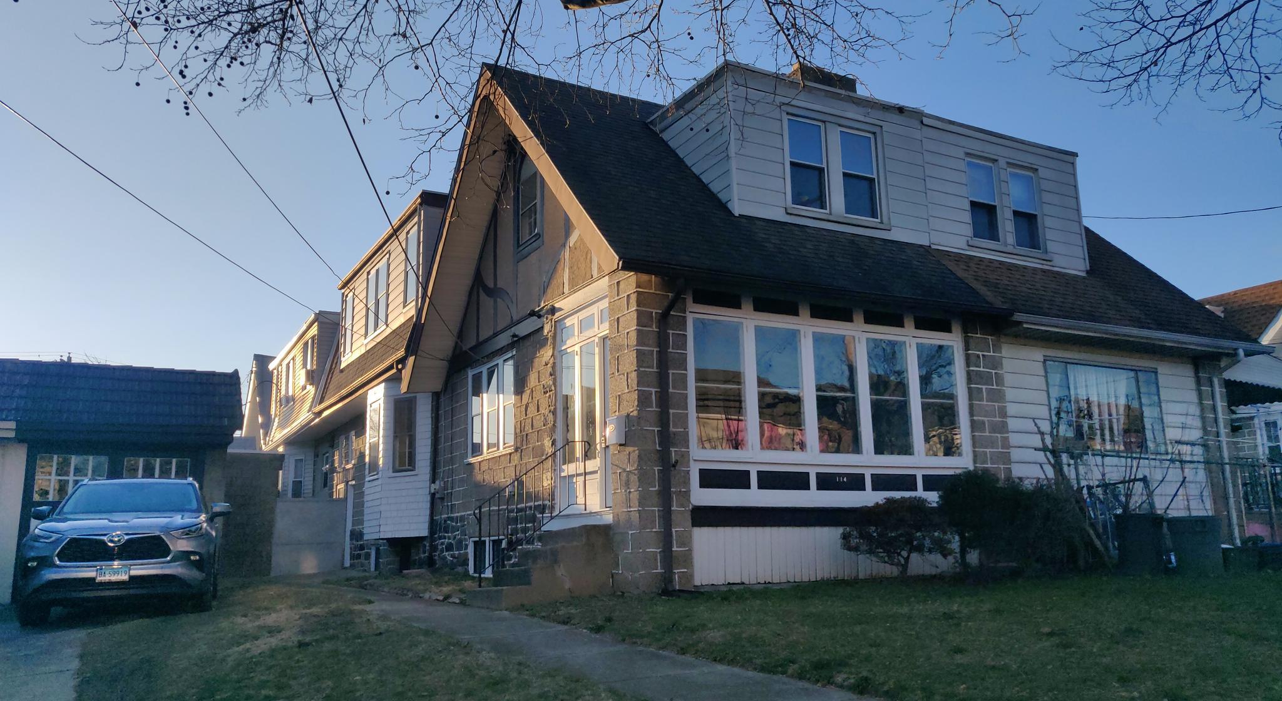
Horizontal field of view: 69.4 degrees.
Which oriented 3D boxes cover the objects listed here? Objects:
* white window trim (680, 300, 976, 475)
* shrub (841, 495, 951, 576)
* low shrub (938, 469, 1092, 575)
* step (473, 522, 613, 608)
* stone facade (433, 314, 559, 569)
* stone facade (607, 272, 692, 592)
[{"bbox_3d":[2.246,0.465,10.527,4.006,1.711,0.141,5,-12,-28],"label":"white window trim"},{"bbox_3d":[2.728,1.980,9.869,1.127,0.866,1.057,5,-12,-28],"label":"shrub"},{"bbox_3d":[4.280,1.976,10.650,1.711,1.228,1.258,5,-12,-28],"label":"low shrub"},{"bbox_3d":[-1.069,2.235,9.671,1.188,0.785,1.127,5,-12,-28],"label":"step"},{"bbox_3d":[-2.193,1.583,13.402,0.252,3.221,5.435,5,-12,-28],"label":"stone facade"},{"bbox_3d":[0.093,0.805,9.600,0.604,3.221,0.604,5,-12,-28],"label":"stone facade"}]

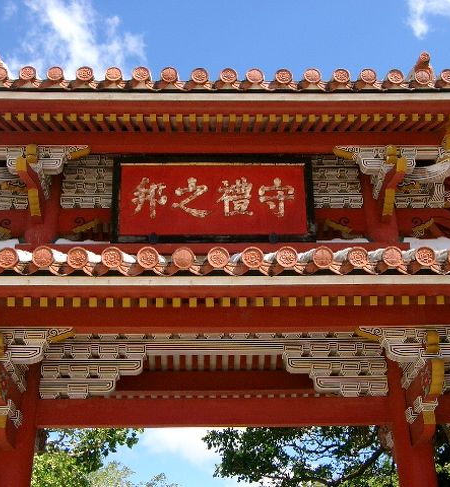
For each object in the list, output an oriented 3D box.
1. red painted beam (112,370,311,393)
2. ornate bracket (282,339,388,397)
[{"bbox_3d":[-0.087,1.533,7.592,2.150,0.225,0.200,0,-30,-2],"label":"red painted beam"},{"bbox_3d":[1.052,1.204,6.638,0.970,0.560,0.220,0,-30,-2],"label":"ornate bracket"}]

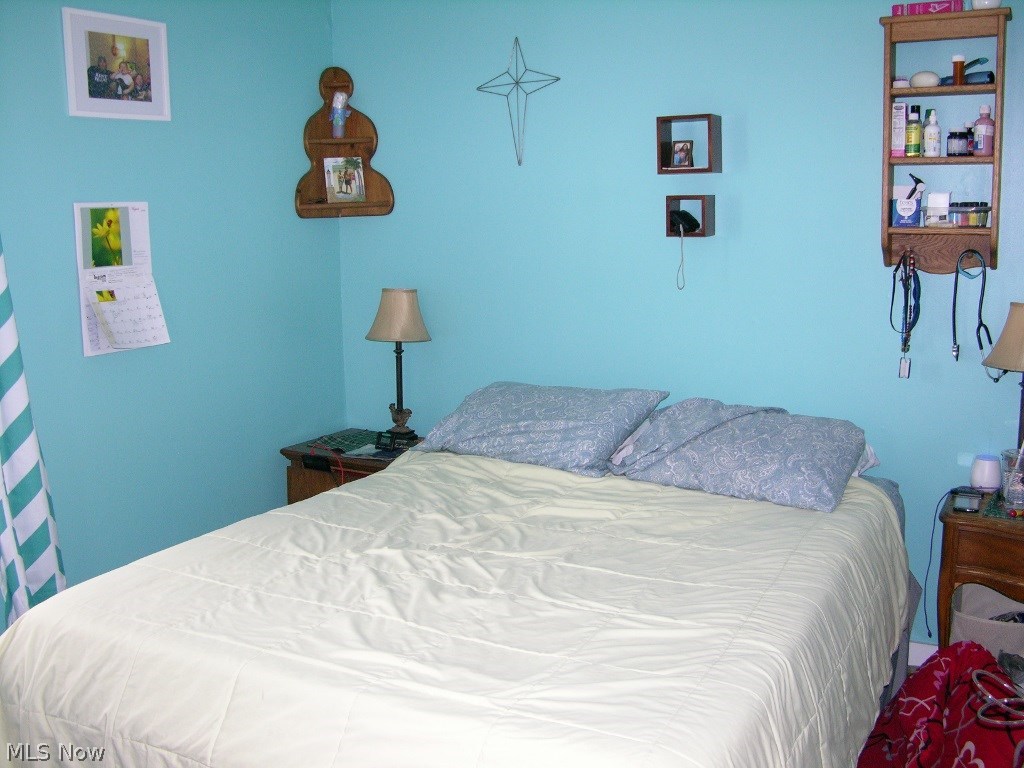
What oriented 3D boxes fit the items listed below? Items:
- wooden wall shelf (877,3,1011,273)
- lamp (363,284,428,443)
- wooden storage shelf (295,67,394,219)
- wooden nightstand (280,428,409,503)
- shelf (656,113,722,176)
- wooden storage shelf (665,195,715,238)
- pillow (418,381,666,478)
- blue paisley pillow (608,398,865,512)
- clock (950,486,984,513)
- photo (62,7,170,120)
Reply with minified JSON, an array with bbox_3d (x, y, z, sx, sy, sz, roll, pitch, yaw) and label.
[{"bbox_3d":[1.216,-0.672,2.927,0.340,0.710,0.105,5,11,31],"label":"wooden wall shelf"},{"bbox_3d":[-0.431,-0.075,3.924,0.250,0.560,0.250,-1,10,0],"label":"lamp"},{"bbox_3d":[-0.667,-0.956,4.066,0.370,0.590,0.185,-3,10,-13],"label":"wooden storage shelf"},{"bbox_3d":[-0.507,0.519,3.872,0.500,0.590,0.430,5,11,31],"label":"wooden nightstand"},{"bbox_3d":[0.570,-0.768,3.331,0.188,0.184,0.088,5,11,31],"label":"shelf"},{"bbox_3d":[0.579,-0.545,3.366,0.137,0.133,0.088,5,11,31],"label":"wooden storage shelf"},{"bbox_3d":[0.095,0.136,3.440,0.680,0.145,0.450,5,31,31],"label":"pillow"},{"bbox_3d":[0.653,0.193,3.040,0.690,0.145,0.440,5,31,31],"label":"blue paisley pillow"},{"bbox_3d":[1.274,0.323,2.880,0.085,0.050,0.075,5,11,31],"label":"clock"},{"bbox_3d":[-1.228,-0.995,3.255,0.020,0.310,0.385,5,11,31],"label":"photo"}]

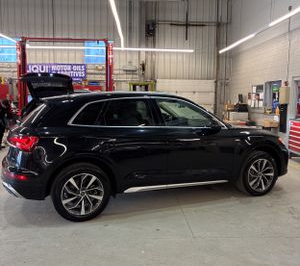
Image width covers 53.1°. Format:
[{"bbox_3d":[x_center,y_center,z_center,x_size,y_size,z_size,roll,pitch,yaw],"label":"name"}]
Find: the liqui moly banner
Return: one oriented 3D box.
[{"bbox_3d":[-4.476,-2.816,14.100,2.950,0.820,0.030,0,5,-4],"label":"liqui moly banner"}]

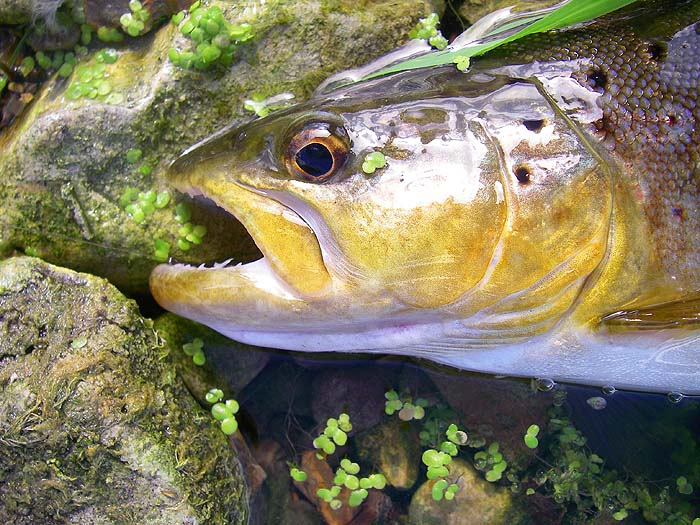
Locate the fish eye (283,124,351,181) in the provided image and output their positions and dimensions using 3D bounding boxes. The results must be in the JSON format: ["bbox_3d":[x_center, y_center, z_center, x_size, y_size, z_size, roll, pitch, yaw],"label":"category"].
[{"bbox_3d":[-0.010,-0.032,0.225,0.018,0.012,0.017,3,92,7],"label":"fish eye"}]

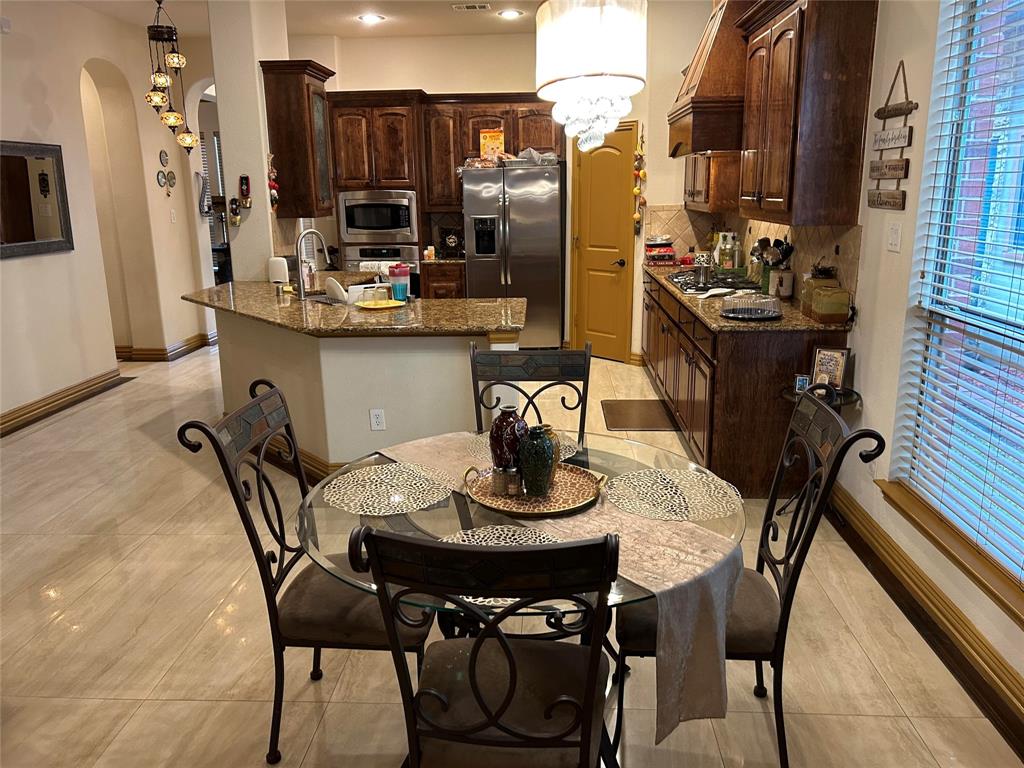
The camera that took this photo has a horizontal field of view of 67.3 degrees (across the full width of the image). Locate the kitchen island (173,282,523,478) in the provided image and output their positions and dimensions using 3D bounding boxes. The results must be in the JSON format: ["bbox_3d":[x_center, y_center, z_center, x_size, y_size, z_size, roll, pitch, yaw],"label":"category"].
[{"bbox_3d":[-1.092,-0.077,5.011,2.420,0.914,2.240,0,14,4],"label":"kitchen island"}]

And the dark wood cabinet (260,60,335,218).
[{"bbox_3d":[-1.735,-2.017,6.458,0.400,1.200,0.620,0,14,4],"label":"dark wood cabinet"}]

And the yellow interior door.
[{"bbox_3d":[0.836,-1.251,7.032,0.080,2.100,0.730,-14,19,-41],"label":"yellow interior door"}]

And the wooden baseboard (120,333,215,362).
[{"bbox_3d":[-3.548,-0.389,7.906,0.620,0.130,0.920,0,14,4],"label":"wooden baseboard"}]

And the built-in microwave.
[{"bbox_3d":[-1.300,-1.691,7.775,0.757,0.487,0.420,0,14,4],"label":"built-in microwave"}]

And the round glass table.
[{"bbox_3d":[0.027,0.675,2.232,1.215,0.750,1.215,0,14,4],"label":"round glass table"}]

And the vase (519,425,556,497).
[{"bbox_3d":[0.068,0.210,2.117,0.095,0.188,0.095,0,14,4],"label":"vase"}]

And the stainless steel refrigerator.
[{"bbox_3d":[0.029,-1.279,7.902,0.910,1.780,0.770,0,14,4],"label":"stainless steel refrigerator"}]

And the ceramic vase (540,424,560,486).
[{"bbox_3d":[0.099,0.211,2.258,0.085,0.180,0.085,0,14,4],"label":"ceramic vase"}]

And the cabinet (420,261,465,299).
[{"bbox_3d":[-0.645,-0.826,7.873,0.440,0.900,0.630,0,14,4],"label":"cabinet"}]

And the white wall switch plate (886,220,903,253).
[{"bbox_3d":[1.610,-0.620,3.242,0.010,0.122,0.122,0,14,4],"label":"white wall switch plate"}]

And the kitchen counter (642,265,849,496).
[{"bbox_3d":[1.419,-0.228,5.438,0.660,0.914,3.220,0,14,4],"label":"kitchen counter"}]

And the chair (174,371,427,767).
[{"bbox_3d":[-0.534,0.542,2.291,0.650,1.036,0.470,0,14,4],"label":"chair"}]

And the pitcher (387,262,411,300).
[{"bbox_3d":[-0.702,-0.639,4.812,0.128,0.226,0.170,2,14,12],"label":"pitcher"}]

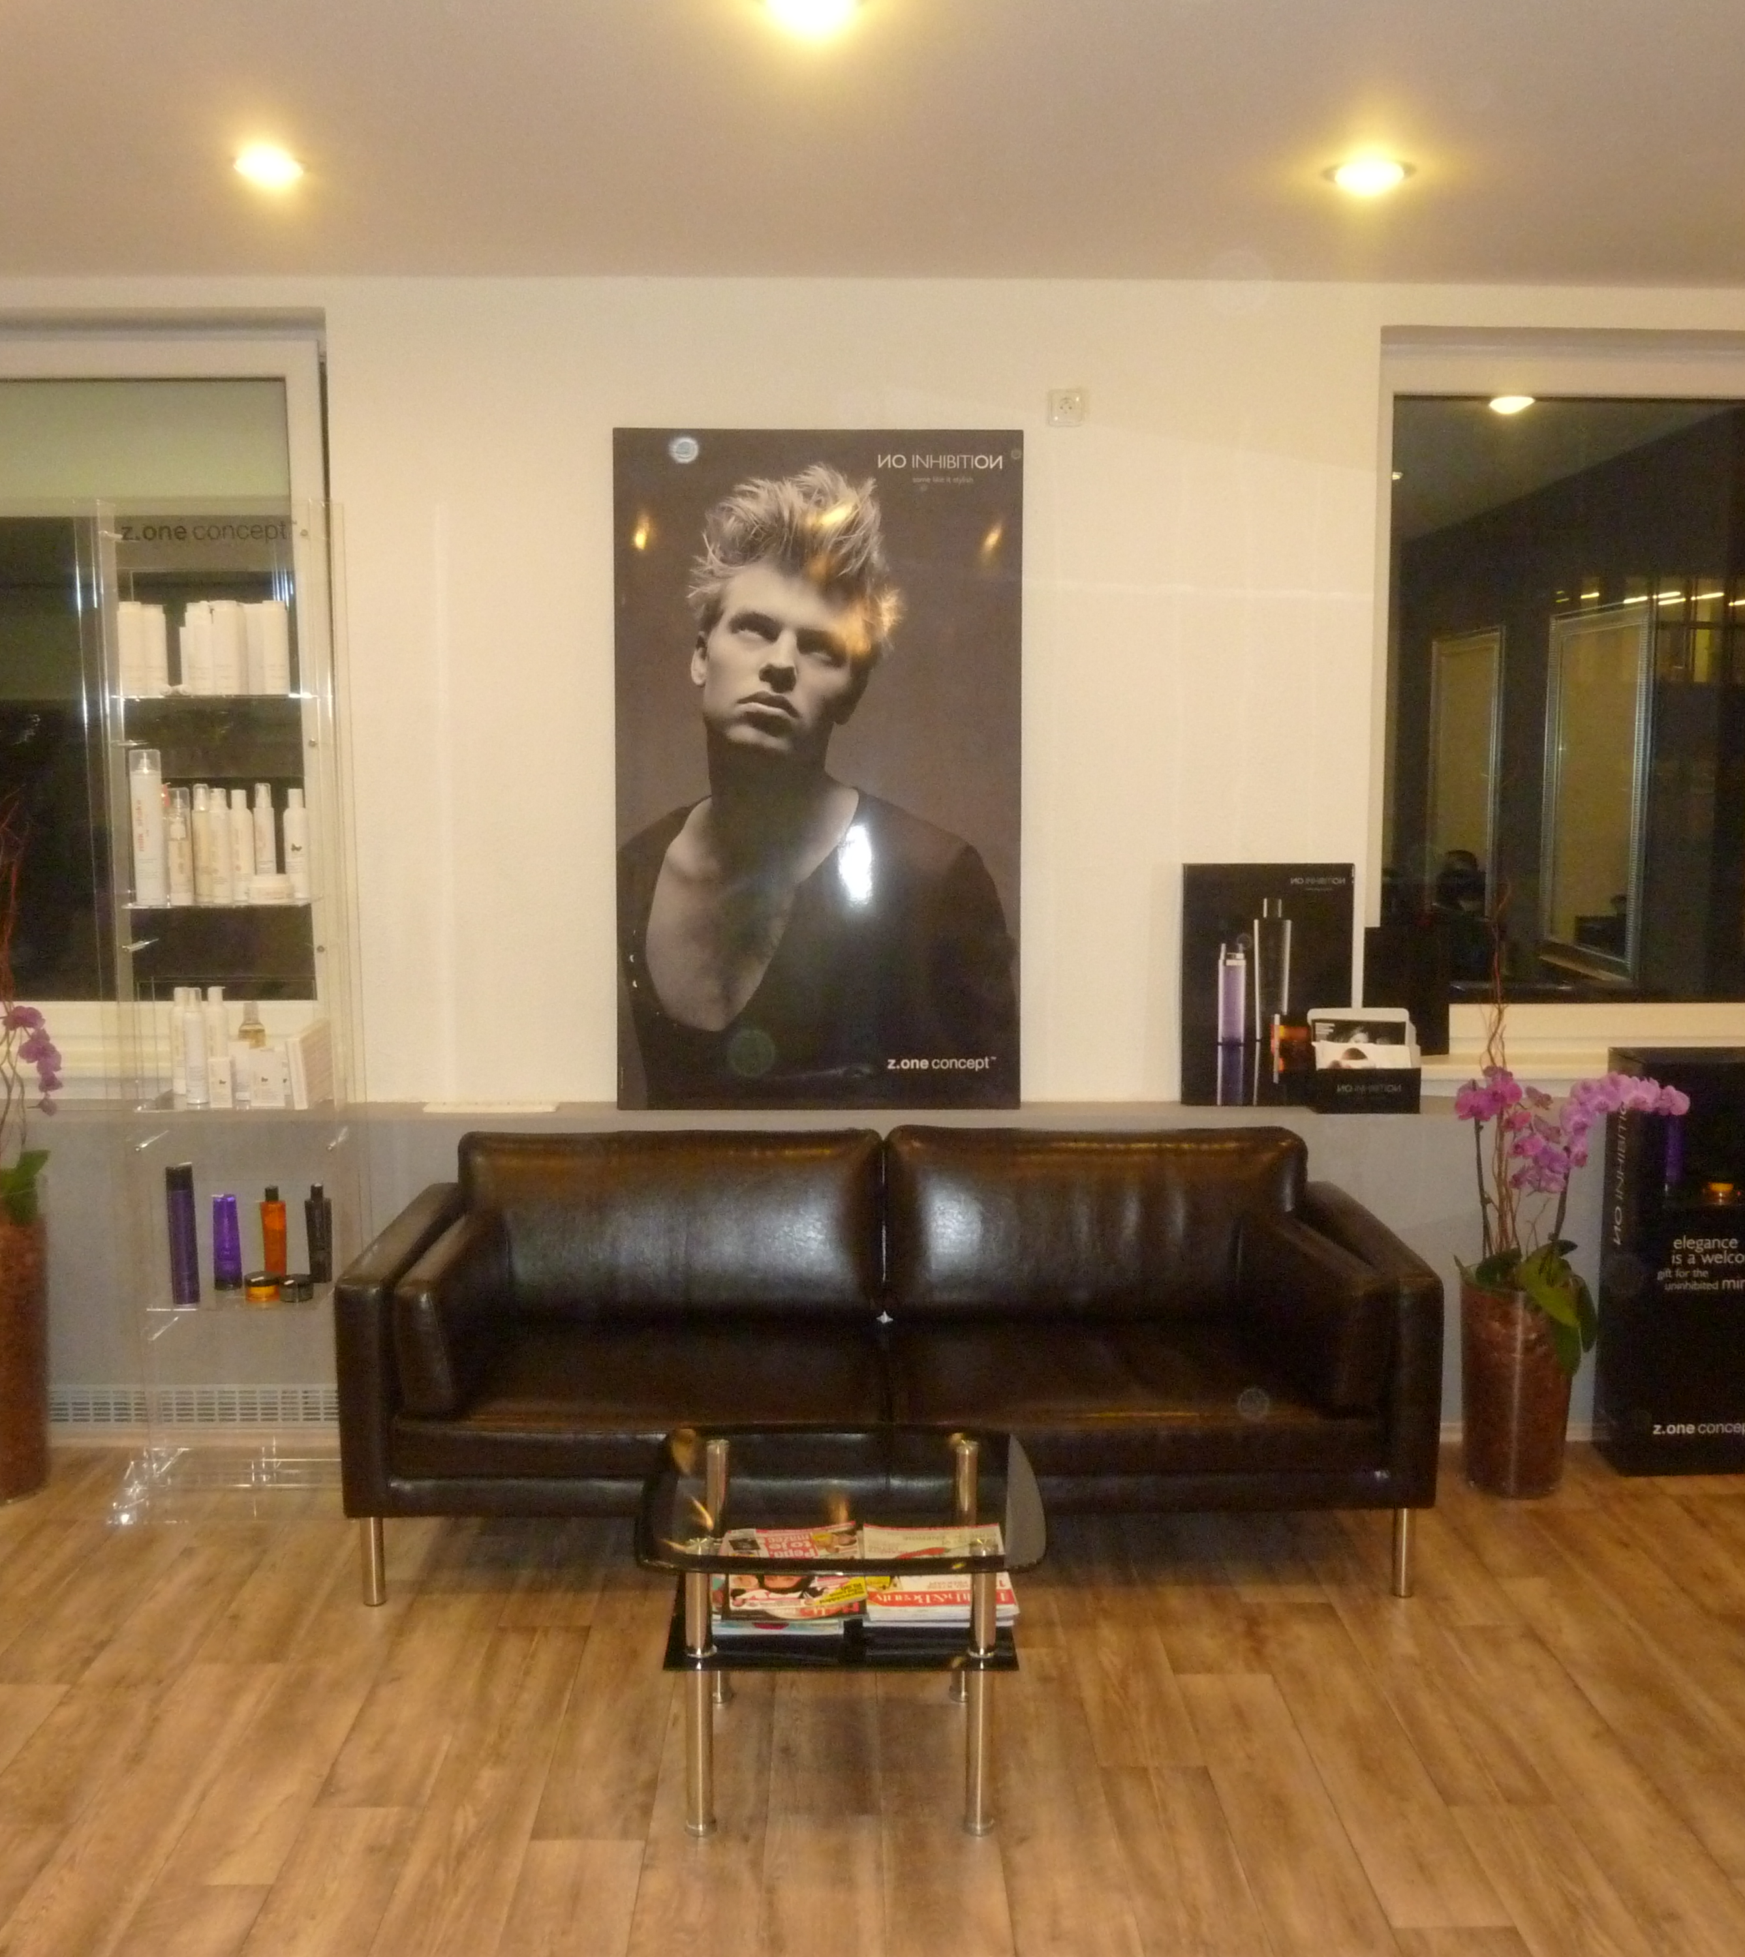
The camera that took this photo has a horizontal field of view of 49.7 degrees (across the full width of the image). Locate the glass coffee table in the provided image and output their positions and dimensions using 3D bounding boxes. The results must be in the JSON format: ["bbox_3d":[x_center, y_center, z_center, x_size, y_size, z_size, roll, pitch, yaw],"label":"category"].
[{"bbox_3d":[-0.049,1.024,2.969,0.600,0.455,0.520,0,7,-1],"label":"glass coffee table"}]

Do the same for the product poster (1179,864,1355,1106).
[{"bbox_3d":[0.913,0.014,4.365,0.405,0.560,0.020,0,2,-1],"label":"product poster"}]

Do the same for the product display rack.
[{"bbox_3d":[-1.338,0.085,3.960,0.535,2.070,0.340,0,7,-1],"label":"product display rack"}]

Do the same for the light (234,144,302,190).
[{"bbox_3d":[-1.071,-1.432,3.361,0.125,0.050,0.125,0,7,-1],"label":"light"}]

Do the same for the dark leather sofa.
[{"bbox_3d":[0.025,0.732,3.885,2.040,0.800,0.810,0,7,-1],"label":"dark leather sofa"}]

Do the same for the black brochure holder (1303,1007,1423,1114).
[{"bbox_3d":[1.123,0.192,4.310,0.235,0.220,0.100,0,7,-1],"label":"black brochure holder"}]

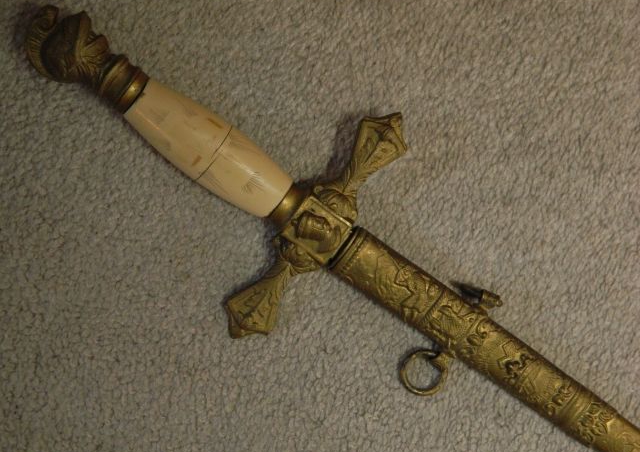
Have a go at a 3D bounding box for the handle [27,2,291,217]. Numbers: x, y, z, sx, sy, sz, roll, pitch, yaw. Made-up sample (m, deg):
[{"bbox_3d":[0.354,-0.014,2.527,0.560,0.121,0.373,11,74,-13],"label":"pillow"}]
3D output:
[{"bbox_3d":[-0.076,-0.053,0.715,0.141,0.028,0.035,38,79,5],"label":"handle"}]

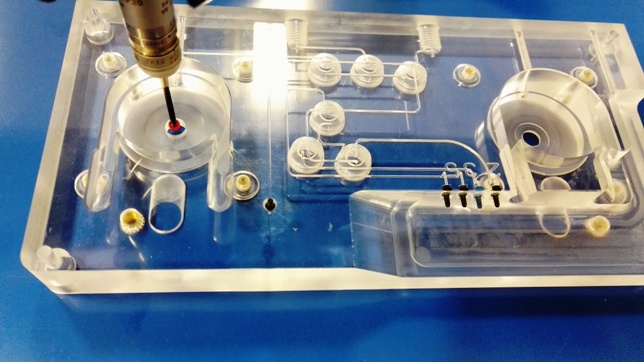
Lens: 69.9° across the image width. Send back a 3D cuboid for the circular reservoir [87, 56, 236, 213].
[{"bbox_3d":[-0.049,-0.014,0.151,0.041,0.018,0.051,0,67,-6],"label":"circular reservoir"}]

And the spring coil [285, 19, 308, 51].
[{"bbox_3d":[-0.009,-0.053,0.166,0.008,0.008,0.009,1,65,-5],"label":"spring coil"}]

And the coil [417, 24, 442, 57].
[{"bbox_3d":[0.040,-0.052,0.170,0.008,0.008,0.009,1,65,-5],"label":"coil"}]

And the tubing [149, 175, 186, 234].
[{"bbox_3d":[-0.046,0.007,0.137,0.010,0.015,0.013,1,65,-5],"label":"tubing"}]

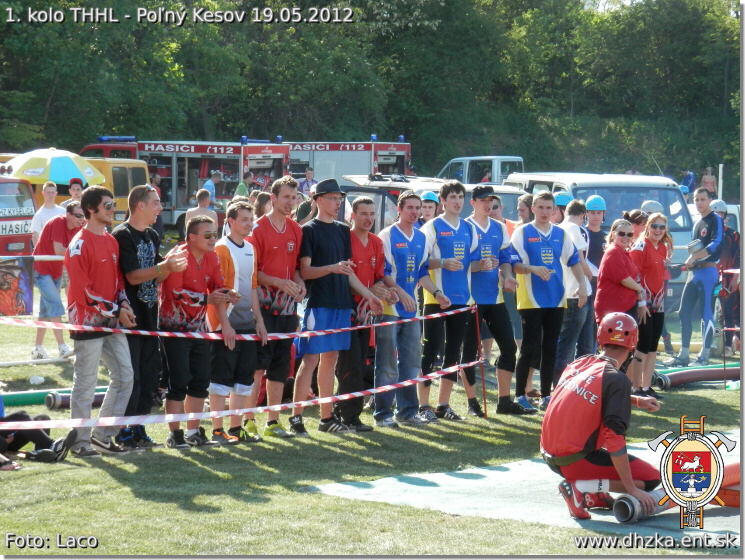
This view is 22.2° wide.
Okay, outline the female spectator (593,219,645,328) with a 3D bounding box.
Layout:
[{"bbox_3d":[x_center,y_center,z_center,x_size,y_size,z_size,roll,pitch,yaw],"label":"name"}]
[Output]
[{"bbox_3d":[2.109,0.248,16.252,0.430,1.542,0.480,3,4,25],"label":"female spectator"}]

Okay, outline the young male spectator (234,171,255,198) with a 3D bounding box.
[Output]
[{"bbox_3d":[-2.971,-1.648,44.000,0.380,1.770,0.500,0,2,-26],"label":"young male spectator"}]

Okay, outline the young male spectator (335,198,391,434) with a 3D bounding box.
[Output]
[{"bbox_3d":[-0.049,0.246,14.355,0.480,1.741,0.430,-2,5,-40],"label":"young male spectator"}]

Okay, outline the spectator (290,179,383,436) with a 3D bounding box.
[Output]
[{"bbox_3d":[-0.271,0.188,14.121,0.550,1.881,0.560,5,5,45],"label":"spectator"}]

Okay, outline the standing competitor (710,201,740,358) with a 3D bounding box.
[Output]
[{"bbox_3d":[4.057,-0.029,21.600,0.580,1.810,0.450,1,2,20],"label":"standing competitor"}]

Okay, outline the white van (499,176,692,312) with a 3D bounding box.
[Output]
[{"bbox_3d":[3.540,-0.580,30.400,1.950,2.170,5.000,0,2,-7],"label":"white van"}]

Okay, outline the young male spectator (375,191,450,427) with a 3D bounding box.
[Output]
[{"bbox_3d":[0.304,0.216,14.400,0.530,1.780,0.440,-1,2,-36],"label":"young male spectator"}]

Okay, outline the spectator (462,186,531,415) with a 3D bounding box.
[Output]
[{"bbox_3d":[0.986,0.155,15.195,0.560,1.800,0.470,-1,3,-19],"label":"spectator"}]

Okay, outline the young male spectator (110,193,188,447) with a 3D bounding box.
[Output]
[{"bbox_3d":[-1.561,0.265,13.146,0.500,1.790,0.540,2,4,37],"label":"young male spectator"}]

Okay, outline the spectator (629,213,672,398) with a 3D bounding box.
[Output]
[{"bbox_3d":[2.435,0.213,16.469,0.450,1.592,0.350,-1,4,-28],"label":"spectator"}]

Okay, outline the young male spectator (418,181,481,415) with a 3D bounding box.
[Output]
[{"bbox_3d":[0.597,0.155,14.900,0.540,1.830,0.420,-1,3,-27],"label":"young male spectator"}]

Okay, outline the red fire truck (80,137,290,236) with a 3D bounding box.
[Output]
[{"bbox_3d":[-5.598,-2.482,51.867,6.800,2.850,2.150,3,5,34],"label":"red fire truck"}]

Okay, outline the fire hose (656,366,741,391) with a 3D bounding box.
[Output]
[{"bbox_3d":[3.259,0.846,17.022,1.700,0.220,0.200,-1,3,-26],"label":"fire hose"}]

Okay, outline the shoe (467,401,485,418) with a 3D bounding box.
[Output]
[{"bbox_3d":[0.825,1.028,15.100,0.110,0.120,0.290,0,2,-19],"label":"shoe"}]

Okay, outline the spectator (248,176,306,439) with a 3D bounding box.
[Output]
[{"bbox_3d":[-0.688,0.189,13.930,0.500,1.893,0.420,-2,5,-36],"label":"spectator"}]

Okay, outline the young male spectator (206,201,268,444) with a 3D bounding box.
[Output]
[{"bbox_3d":[-0.959,0.299,13.571,0.480,1.715,0.380,-3,5,-44],"label":"young male spectator"}]

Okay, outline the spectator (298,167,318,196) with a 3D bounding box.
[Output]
[{"bbox_3d":[-1.216,-1.248,36.046,0.520,1.780,0.360,0,3,-3],"label":"spectator"}]

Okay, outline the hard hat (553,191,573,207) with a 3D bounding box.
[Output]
[{"bbox_3d":[1.905,-0.817,19.000,0.260,0.155,0.210,-1,2,-28],"label":"hard hat"}]

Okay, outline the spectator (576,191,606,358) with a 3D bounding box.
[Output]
[{"bbox_3d":[2.105,0.043,18.345,0.500,1.740,0.360,0,3,-3],"label":"spectator"}]

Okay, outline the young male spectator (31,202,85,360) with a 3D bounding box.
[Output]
[{"bbox_3d":[-3.193,0.010,19.400,0.620,1.600,0.500,2,3,37],"label":"young male spectator"}]

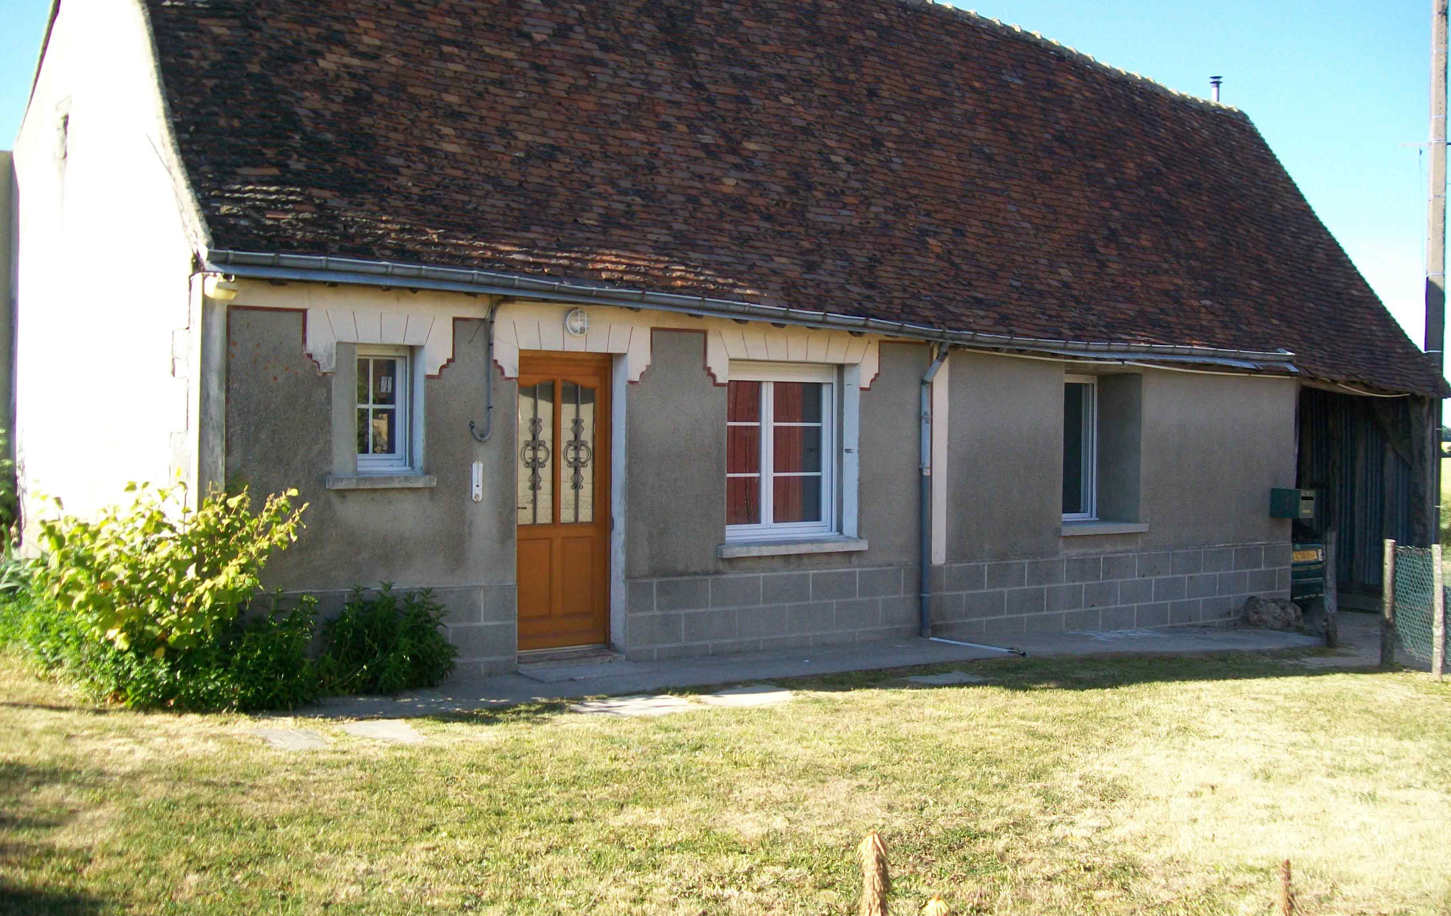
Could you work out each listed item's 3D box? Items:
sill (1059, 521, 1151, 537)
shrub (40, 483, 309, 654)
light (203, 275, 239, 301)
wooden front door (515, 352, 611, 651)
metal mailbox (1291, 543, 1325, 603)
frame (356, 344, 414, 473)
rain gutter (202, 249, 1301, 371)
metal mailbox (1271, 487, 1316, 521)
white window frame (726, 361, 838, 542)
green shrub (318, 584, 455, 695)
[{"bbox_3d":[3.434,0.669,13.633,1.180,0.077,0.550,0,1,-33],"label":"sill"},{"bbox_3d":[-3.359,0.767,8.626,1.440,1.213,1.200,0,1,-33],"label":"shrub"},{"bbox_3d":[-3.133,-1.056,8.851,0.190,0.150,0.170,0,1,-33],"label":"light"},{"bbox_3d":[-1.250,0.322,10.601,0.890,2.197,0.080,0,1,-33],"label":"wooden front door"},{"bbox_3d":[6.590,1.293,16.103,0.460,0.640,0.320,0,1,-33],"label":"metal mailbox"},{"bbox_3d":[-2.424,-0.345,9.820,0.550,0.862,0.090,0,1,-33],"label":"frame"},{"bbox_3d":[1.326,-1.069,11.719,10.793,0.368,0.280,0,1,-33],"label":"rain gutter"},{"bbox_3d":[5.874,0.478,14.750,0.255,0.299,0.340,0,1,-33],"label":"metal mailbox"},{"bbox_3d":[0.381,-0.064,11.656,1.355,1.425,0.100,0,1,-33],"label":"white window frame"},{"bbox_3d":[-2.217,1.164,9.337,0.840,0.641,0.580,0,1,-33],"label":"green shrub"}]

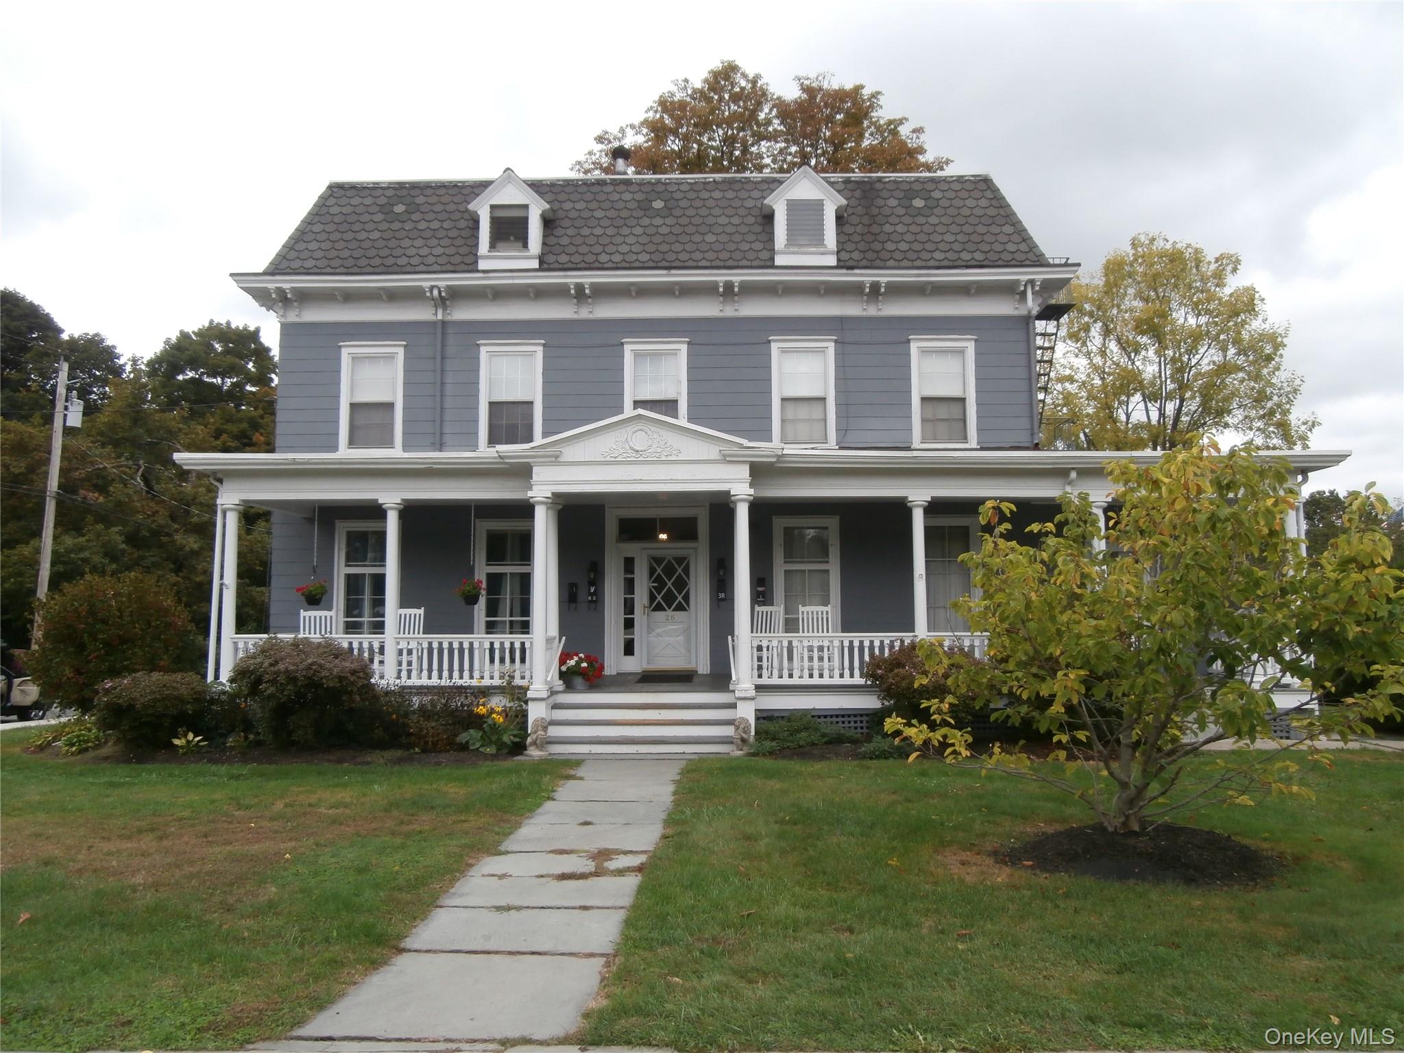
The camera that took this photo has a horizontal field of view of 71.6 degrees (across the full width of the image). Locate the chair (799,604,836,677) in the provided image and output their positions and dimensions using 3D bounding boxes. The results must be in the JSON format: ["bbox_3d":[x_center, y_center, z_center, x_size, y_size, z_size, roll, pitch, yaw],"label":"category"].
[{"bbox_3d":[1.722,1.747,14.616,0.580,1.120,0.820,0,-5,-7],"label":"chair"}]

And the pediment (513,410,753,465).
[{"bbox_3d":[-0.800,-1.123,12.716,3.448,0.711,0.600,0,-5,1],"label":"pediment"}]

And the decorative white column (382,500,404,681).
[{"bbox_3d":[-4.563,0.984,14.312,0.336,2.762,0.336,0,-5,1],"label":"decorative white column"}]

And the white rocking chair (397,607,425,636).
[{"bbox_3d":[-4.739,1.861,15.410,0.593,1.167,0.810,0,-5,1],"label":"white rocking chair"}]

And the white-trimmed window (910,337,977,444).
[{"bbox_3d":[4.085,-2.270,16.443,1.124,1.873,0.150,0,-5,1],"label":"white-trimmed window"}]

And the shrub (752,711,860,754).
[{"bbox_3d":[1.351,2.647,12.825,1.445,0.540,1.300,0,-5,1],"label":"shrub"}]

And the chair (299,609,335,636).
[{"bbox_3d":[-5.824,1.801,14.692,0.580,1.090,0.820,0,-5,-4],"label":"chair"}]

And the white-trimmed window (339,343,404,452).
[{"bbox_3d":[-5.660,-2.212,16.672,1.127,1.871,0.150,0,-5,1],"label":"white-trimmed window"}]

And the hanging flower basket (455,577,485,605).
[{"bbox_3d":[-3.421,0.955,14.371,0.464,0.404,0.415,0,-5,1],"label":"hanging flower basket"}]

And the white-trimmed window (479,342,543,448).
[{"bbox_3d":[-3.318,-2.262,16.900,1.175,1.922,0.158,0,-5,1],"label":"white-trimmed window"}]

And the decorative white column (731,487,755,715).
[{"bbox_3d":[0.528,0.885,12.505,0.310,2.748,0.310,0,-5,1],"label":"decorative white column"}]

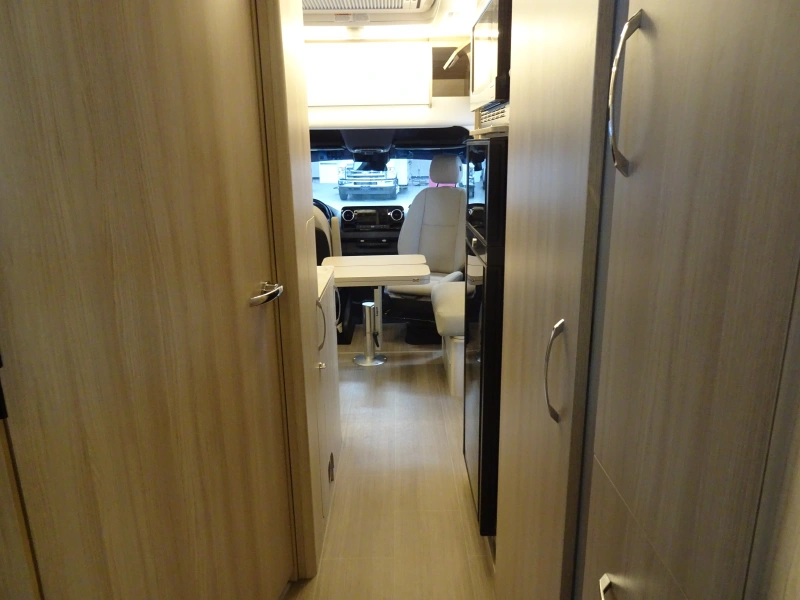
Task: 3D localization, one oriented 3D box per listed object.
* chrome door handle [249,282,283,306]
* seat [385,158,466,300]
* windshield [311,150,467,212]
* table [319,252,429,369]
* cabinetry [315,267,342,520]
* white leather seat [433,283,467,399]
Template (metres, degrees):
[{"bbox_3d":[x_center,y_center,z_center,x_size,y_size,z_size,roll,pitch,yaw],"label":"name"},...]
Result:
[{"bbox_3d":[-0.349,-0.014,1.465,0.060,0.040,0.140,5,16,22],"label":"chrome door handle"},{"bbox_3d":[0.249,-0.586,4.008,0.560,0.950,0.720,6,17,24],"label":"seat"},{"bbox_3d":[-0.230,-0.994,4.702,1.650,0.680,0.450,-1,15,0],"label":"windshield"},{"bbox_3d":[-0.156,0.133,3.486,0.660,0.690,0.630,-1,15,0],"label":"table"},{"bbox_3d":[-0.589,0.370,2.293,0.600,0.870,0.740,-1,15,0],"label":"cabinetry"},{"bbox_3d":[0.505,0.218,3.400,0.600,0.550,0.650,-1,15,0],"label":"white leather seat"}]

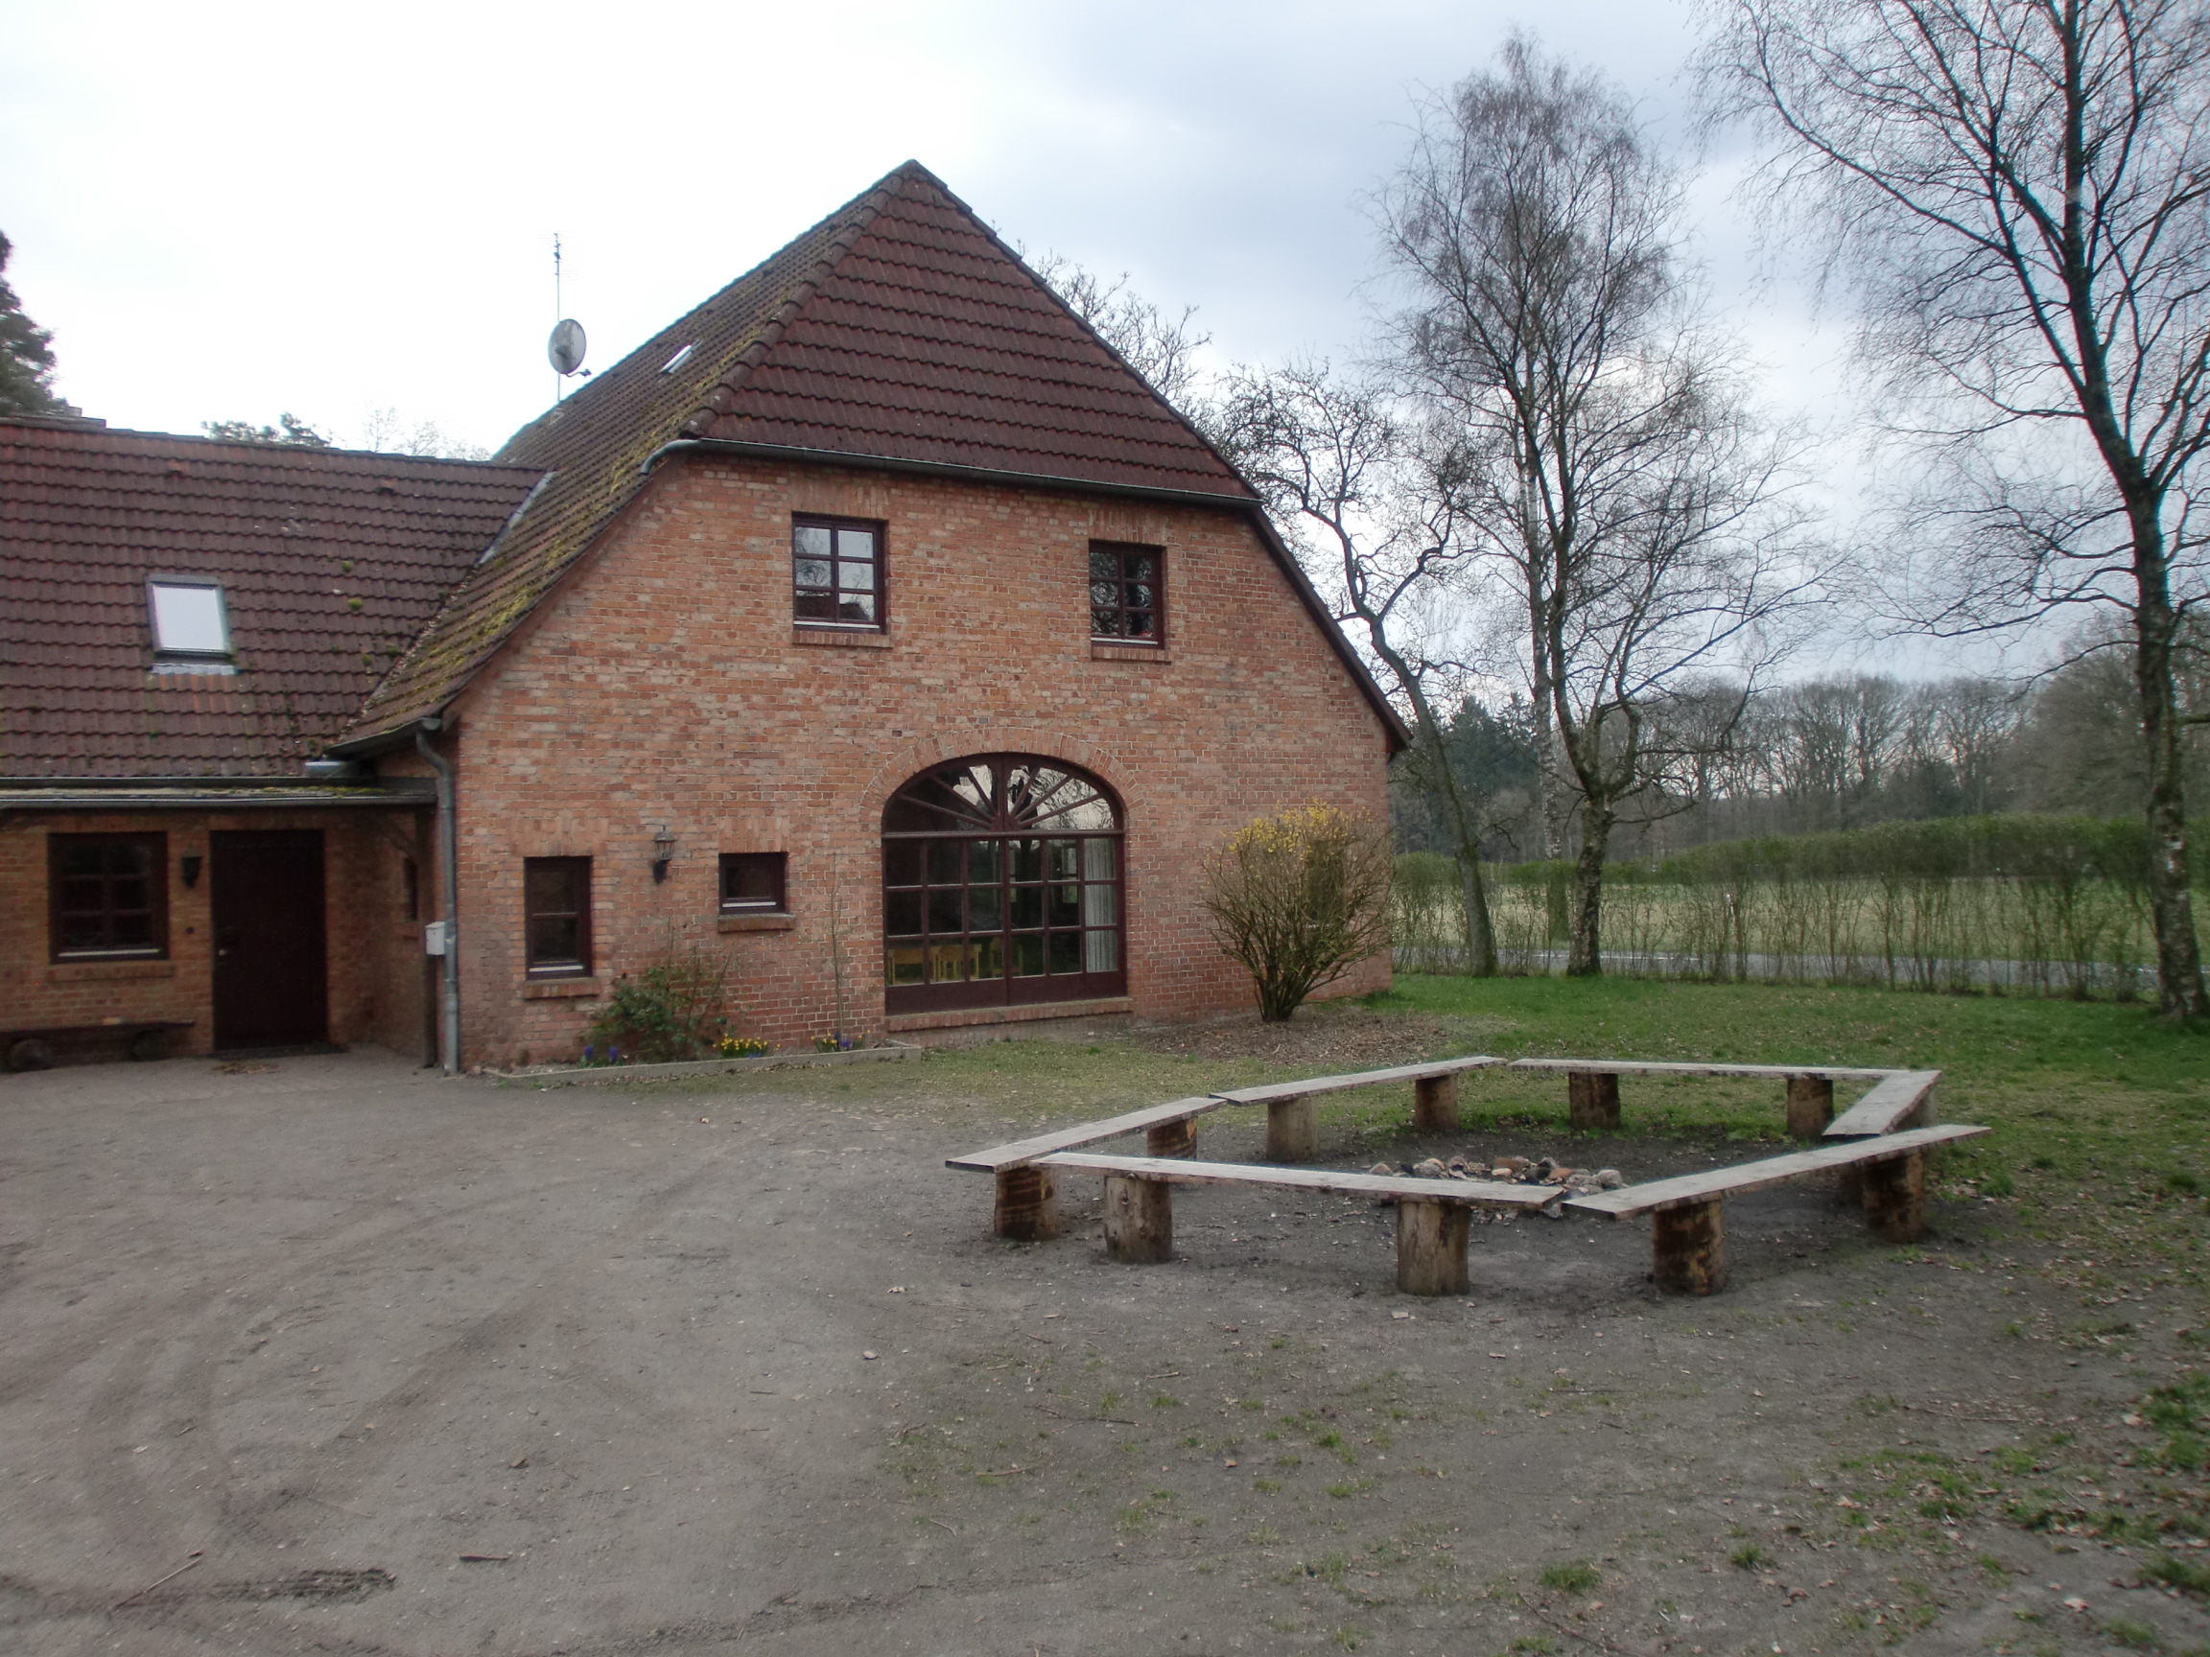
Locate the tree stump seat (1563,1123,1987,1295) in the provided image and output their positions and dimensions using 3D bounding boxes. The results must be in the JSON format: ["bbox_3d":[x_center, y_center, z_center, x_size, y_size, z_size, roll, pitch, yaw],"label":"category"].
[{"bbox_3d":[3.070,1.671,7.855,2.951,0.390,0.310,-1,0,-37],"label":"tree stump seat"}]

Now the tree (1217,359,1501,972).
[{"bbox_3d":[3.471,-2.185,24.200,3.800,8.200,3.800,-1,0,8],"label":"tree"}]

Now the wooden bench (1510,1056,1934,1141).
[{"bbox_3d":[3.772,1.691,11.160,2.357,0.385,0.320,-1,0,21],"label":"wooden bench"}]

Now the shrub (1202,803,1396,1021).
[{"bbox_3d":[2.003,0.871,18.600,1.950,2.250,1.900,-1,0,6],"label":"shrub"}]

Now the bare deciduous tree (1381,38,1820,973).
[{"bbox_3d":[6.696,-4.359,24.200,5.700,12.600,5.300,-1,0,16],"label":"bare deciduous tree"}]

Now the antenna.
[{"bbox_3d":[-9.146,-8.749,30.500,0.650,2.850,0.850,-1,0,29],"label":"antenna"}]

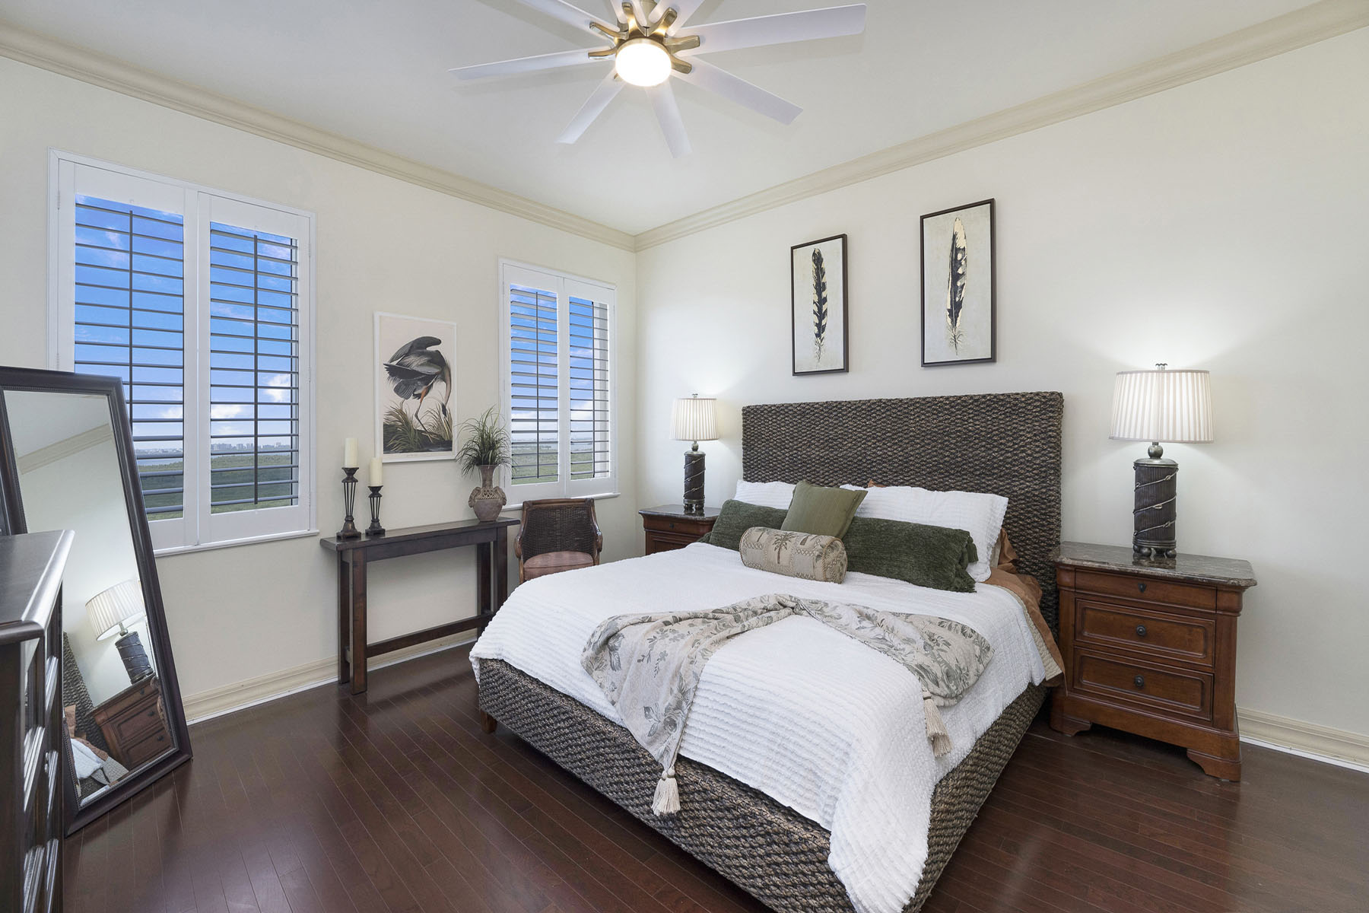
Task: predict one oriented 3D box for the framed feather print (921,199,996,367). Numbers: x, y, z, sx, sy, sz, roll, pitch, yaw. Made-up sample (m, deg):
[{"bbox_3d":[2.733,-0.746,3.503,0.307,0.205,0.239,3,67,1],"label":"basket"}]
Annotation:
[{"bbox_3d":[1.643,-1.016,3.199,0.403,0.924,0.040,2,4,41],"label":"framed feather print"}]

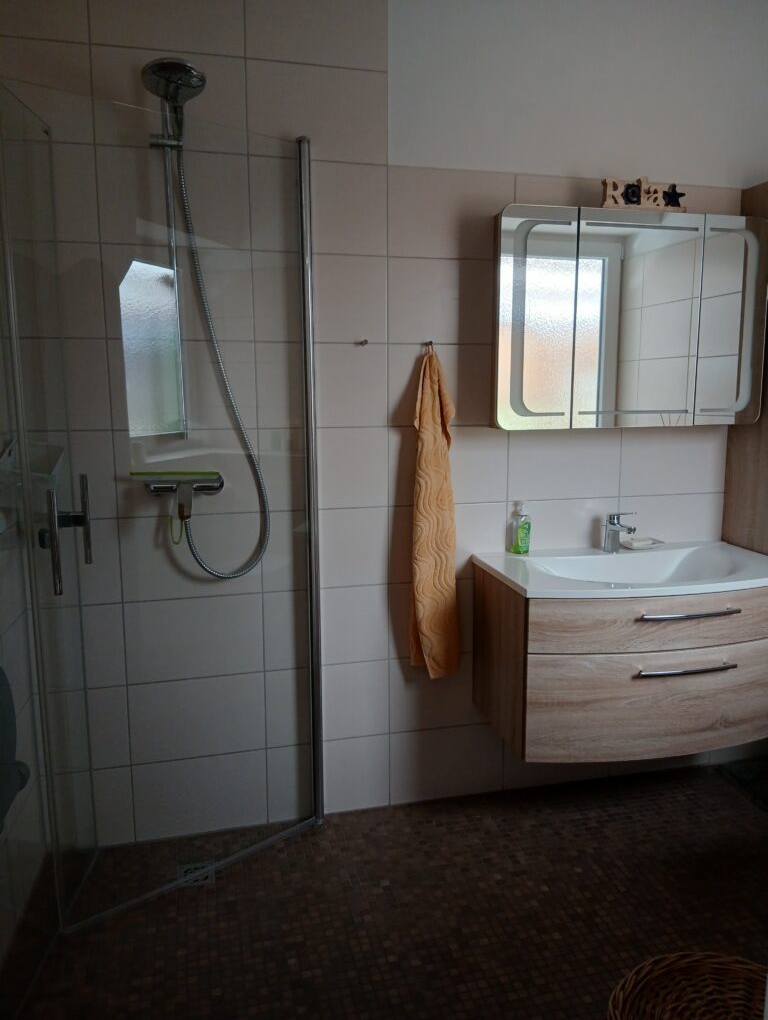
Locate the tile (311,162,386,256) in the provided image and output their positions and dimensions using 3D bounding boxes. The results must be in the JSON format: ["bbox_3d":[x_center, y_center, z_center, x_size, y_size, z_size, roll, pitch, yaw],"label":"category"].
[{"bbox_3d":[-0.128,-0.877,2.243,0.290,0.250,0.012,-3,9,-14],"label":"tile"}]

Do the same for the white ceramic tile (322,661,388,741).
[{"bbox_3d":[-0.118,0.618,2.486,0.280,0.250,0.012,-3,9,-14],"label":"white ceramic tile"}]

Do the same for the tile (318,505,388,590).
[{"bbox_3d":[-0.180,0.122,2.387,0.400,0.250,0.010,-3,9,-14],"label":"tile"}]

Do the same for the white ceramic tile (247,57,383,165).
[{"bbox_3d":[-0.185,-1.125,2.188,0.400,0.250,0.010,-3,9,-14],"label":"white ceramic tile"}]

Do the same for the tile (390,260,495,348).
[{"bbox_3d":[0.207,-0.636,2.347,0.400,0.250,0.010,-3,9,-14],"label":"tile"}]

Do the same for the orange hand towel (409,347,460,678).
[{"bbox_3d":[0.153,0.023,2.403,0.148,1.040,0.090,-3,9,-14],"label":"orange hand towel"}]

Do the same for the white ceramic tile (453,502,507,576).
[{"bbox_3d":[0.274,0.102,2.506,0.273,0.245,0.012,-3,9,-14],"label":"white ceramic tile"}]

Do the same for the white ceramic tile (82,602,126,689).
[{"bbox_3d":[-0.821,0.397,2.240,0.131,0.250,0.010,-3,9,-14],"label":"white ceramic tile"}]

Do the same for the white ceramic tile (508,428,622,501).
[{"bbox_3d":[0.602,-0.162,2.545,0.400,0.250,0.010,-3,9,-14],"label":"white ceramic tile"}]

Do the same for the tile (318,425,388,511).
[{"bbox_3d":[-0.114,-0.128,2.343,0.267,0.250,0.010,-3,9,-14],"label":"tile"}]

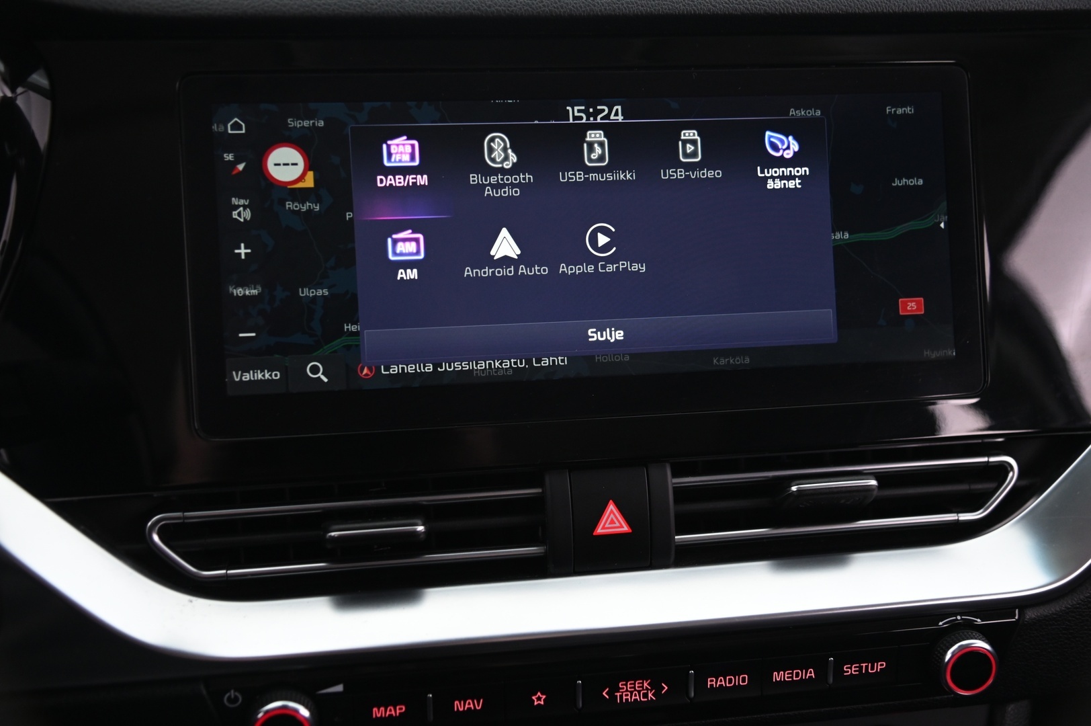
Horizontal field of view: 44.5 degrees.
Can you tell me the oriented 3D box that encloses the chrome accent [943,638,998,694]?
[{"bbox_3d":[0.137,0.098,0.430,0.020,0.020,0.004,-3,14,-10],"label":"chrome accent"}]

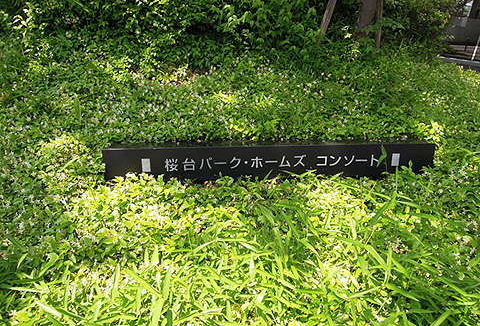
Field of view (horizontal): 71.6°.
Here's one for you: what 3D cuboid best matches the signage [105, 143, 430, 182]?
[{"bbox_3d":[0.224,-0.017,2.370,2.265,0.240,0.170,-1,17,-3],"label":"signage"}]

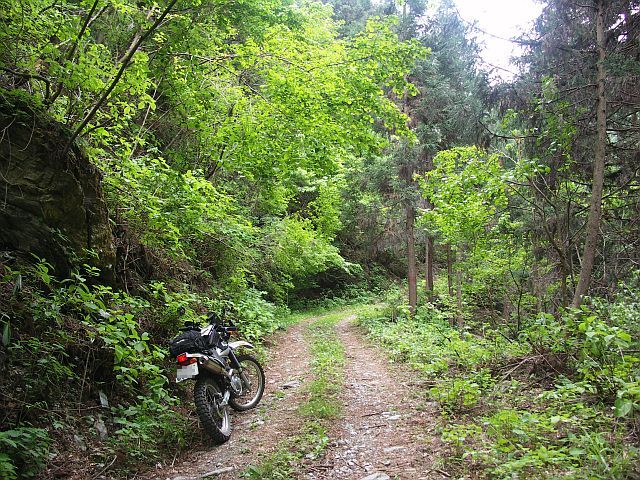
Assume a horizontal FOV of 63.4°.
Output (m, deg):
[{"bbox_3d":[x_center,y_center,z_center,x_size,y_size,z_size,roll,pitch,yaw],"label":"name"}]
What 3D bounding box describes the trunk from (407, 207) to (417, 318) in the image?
[{"bbox_3d":[3.181,0.713,18.000,0.250,4.000,0.250,-1,-4,0],"label":"trunk"}]

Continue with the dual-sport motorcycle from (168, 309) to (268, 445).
[{"bbox_3d":[-1.100,1.440,5.650,0.820,1.200,2.100,-15,-6,4],"label":"dual-sport motorcycle"}]

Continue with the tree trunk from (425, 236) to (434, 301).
[{"bbox_3d":[4.865,1.266,23.000,0.290,2.950,0.290,-1,-4,0],"label":"tree trunk"}]

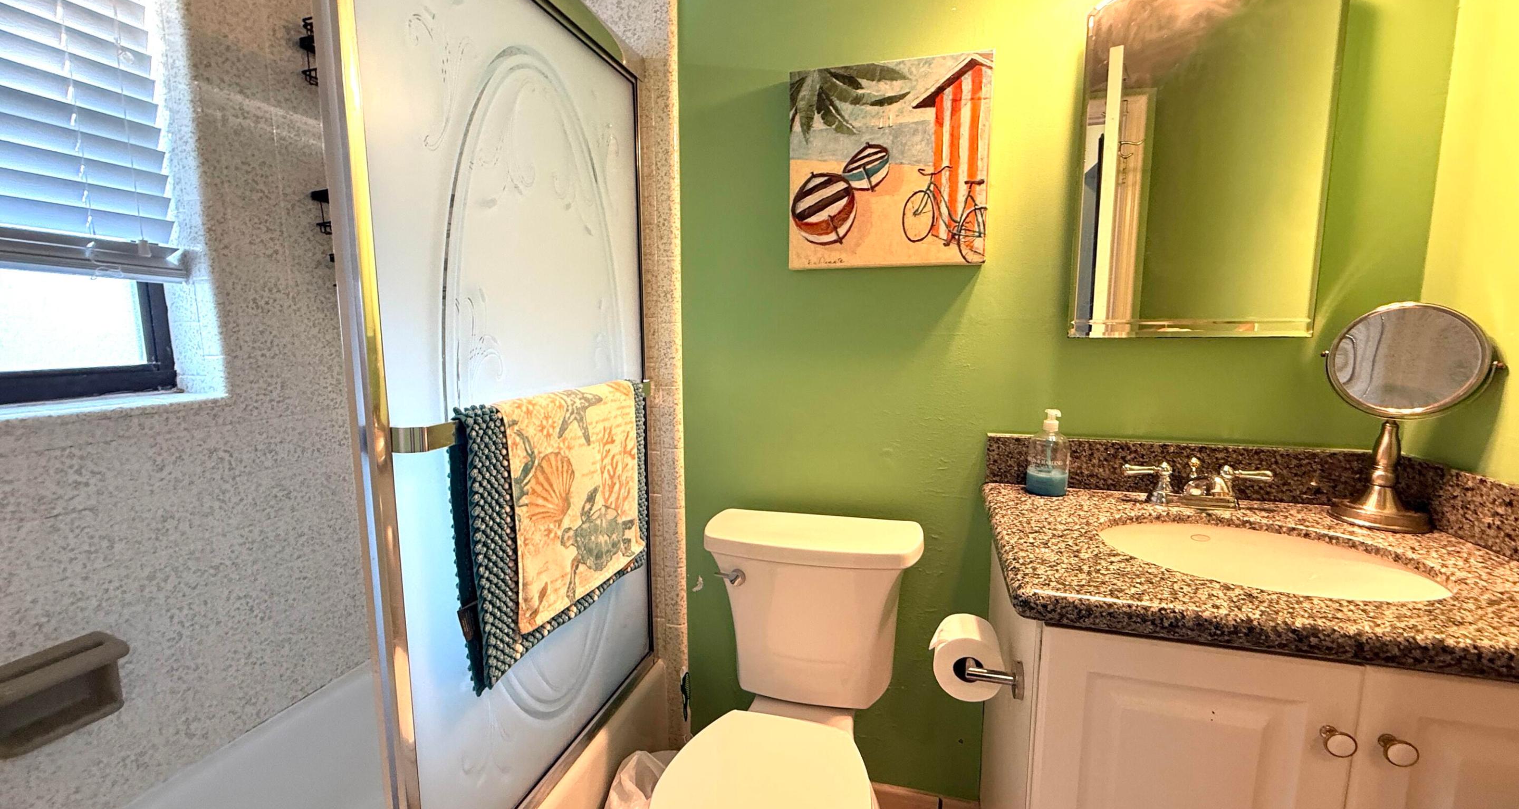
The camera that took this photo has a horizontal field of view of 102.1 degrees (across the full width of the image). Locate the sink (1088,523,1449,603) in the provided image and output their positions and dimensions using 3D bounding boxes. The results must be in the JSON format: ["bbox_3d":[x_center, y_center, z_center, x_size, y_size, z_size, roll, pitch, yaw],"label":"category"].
[{"bbox_3d":[0.738,0.312,0.924,0.430,0.160,0.350,2,8,15],"label":"sink"}]

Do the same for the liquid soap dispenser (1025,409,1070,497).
[{"bbox_3d":[0.581,0.094,1.230,0.073,0.168,0.073,-6,9,-40],"label":"liquid soap dispenser"}]

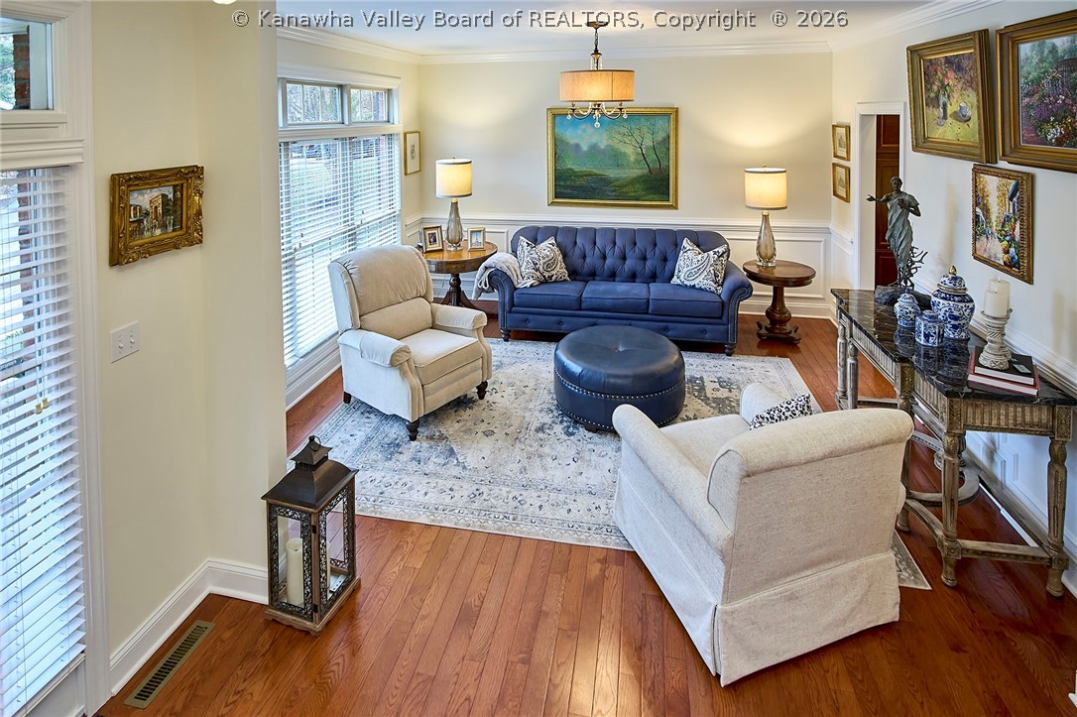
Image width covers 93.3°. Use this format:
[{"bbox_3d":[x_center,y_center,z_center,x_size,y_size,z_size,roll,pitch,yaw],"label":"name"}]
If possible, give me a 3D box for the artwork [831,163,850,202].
[{"bbox_3d":[2.737,-1.586,4.600,0.030,0.310,0.340,4,24,10],"label":"artwork"}]

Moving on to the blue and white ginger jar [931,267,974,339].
[{"bbox_3d":[2.045,-0.276,2.500,0.185,0.355,0.185,4,24,10],"label":"blue and white ginger jar"}]

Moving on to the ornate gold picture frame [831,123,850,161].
[{"bbox_3d":[2.700,-1.919,4.523,0.034,0.323,0.372,4,21,11],"label":"ornate gold picture frame"}]

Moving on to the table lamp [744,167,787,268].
[{"bbox_3d":[2.058,-1.295,4.700,0.360,0.880,0.360,4,24,10],"label":"table lamp"}]

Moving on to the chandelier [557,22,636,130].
[{"bbox_3d":[0.407,-1.950,3.500,0.510,0.670,0.510,4,24,10],"label":"chandelier"}]

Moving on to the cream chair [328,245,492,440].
[{"bbox_3d":[-0.924,-0.222,3.618,0.931,1.040,0.804,15,26,35],"label":"cream chair"}]

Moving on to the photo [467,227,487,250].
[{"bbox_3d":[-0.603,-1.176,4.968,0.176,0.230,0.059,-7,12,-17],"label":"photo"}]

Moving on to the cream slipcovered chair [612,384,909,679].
[{"bbox_3d":[0.909,0.522,2.243,0.902,0.897,0.911,-7,22,-16],"label":"cream slipcovered chair"}]

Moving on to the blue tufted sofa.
[{"bbox_3d":[0.723,-0.709,4.741,2.205,0.933,0.931,3,21,8],"label":"blue tufted sofa"}]

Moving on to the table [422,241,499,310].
[{"bbox_3d":[-0.800,-0.762,5.070,0.804,0.724,0.804,4,21,11],"label":"table"}]

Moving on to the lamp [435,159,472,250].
[{"bbox_3d":[-0.832,-1.549,5.150,0.360,0.880,0.360,4,24,10],"label":"lamp"}]

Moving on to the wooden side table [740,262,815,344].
[{"bbox_3d":[2.148,-0.513,4.566,0.598,0.622,0.598,4,21,11],"label":"wooden side table"}]

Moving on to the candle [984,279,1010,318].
[{"bbox_3d":[1.939,-0.255,2.150,0.082,0.150,0.082,4,24,10],"label":"candle"}]

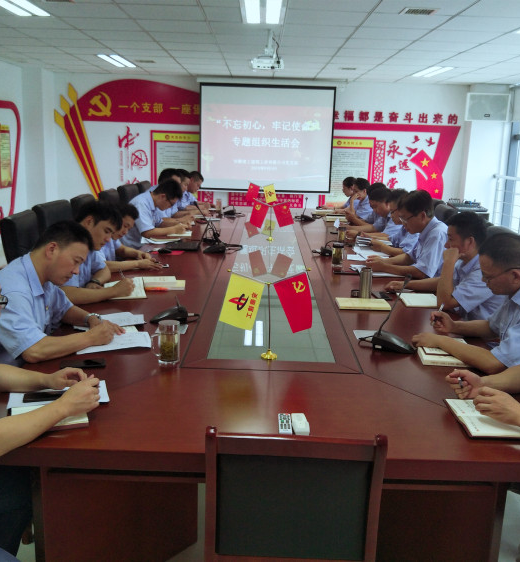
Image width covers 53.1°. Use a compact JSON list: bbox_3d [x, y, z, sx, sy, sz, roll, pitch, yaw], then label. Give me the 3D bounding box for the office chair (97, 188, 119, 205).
[{"bbox_3d":[-1.171,-0.317,5.081,0.650,1.100,0.600,3,14,4],"label":"office chair"}]

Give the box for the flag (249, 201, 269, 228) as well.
[{"bbox_3d":[-0.005,-0.599,4.680,0.165,0.240,0.030,2,14,0],"label":"flag"}]

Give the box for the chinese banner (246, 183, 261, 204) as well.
[{"bbox_3d":[-0.092,-1.123,6.651,0.140,0.210,0.025,18,14,-4],"label":"chinese banner"}]

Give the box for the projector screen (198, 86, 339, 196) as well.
[{"bbox_3d":[0.105,-2.161,7.935,2.050,1.570,0.050,2,15,0],"label":"projector screen"}]

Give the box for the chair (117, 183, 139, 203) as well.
[{"bbox_3d":[-1.159,-0.496,5.748,0.650,1.100,0.600,3,14,3],"label":"chair"}]

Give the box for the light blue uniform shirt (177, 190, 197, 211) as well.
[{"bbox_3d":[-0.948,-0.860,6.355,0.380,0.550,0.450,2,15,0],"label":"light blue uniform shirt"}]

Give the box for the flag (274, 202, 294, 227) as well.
[{"bbox_3d":[0.221,-0.597,4.753,0.140,0.210,0.025,-17,14,5],"label":"flag"}]

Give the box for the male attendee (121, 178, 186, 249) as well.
[{"bbox_3d":[-0.939,-0.265,4.723,0.680,1.275,0.500,2,15,0],"label":"male attendee"}]

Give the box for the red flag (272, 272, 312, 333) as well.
[{"bbox_3d":[0.131,0.087,2.100,0.160,0.240,0.030,2,14,0],"label":"red flag"}]

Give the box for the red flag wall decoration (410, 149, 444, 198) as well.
[{"bbox_3d":[2.578,-1.616,8.000,0.540,0.800,0.030,2,13,0],"label":"red flag wall decoration"}]

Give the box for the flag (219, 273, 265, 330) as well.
[{"bbox_3d":[-0.080,0.092,2.180,0.143,0.210,0.025,17,15,-4],"label":"flag"}]

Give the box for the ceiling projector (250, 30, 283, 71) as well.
[{"bbox_3d":[0.072,-1.927,4.348,0.280,0.320,0.260,2,15,0],"label":"ceiling projector"}]

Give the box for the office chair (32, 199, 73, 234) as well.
[{"bbox_3d":[-1.200,-0.014,3.910,0.650,1.120,0.600,3,14,6],"label":"office chair"}]

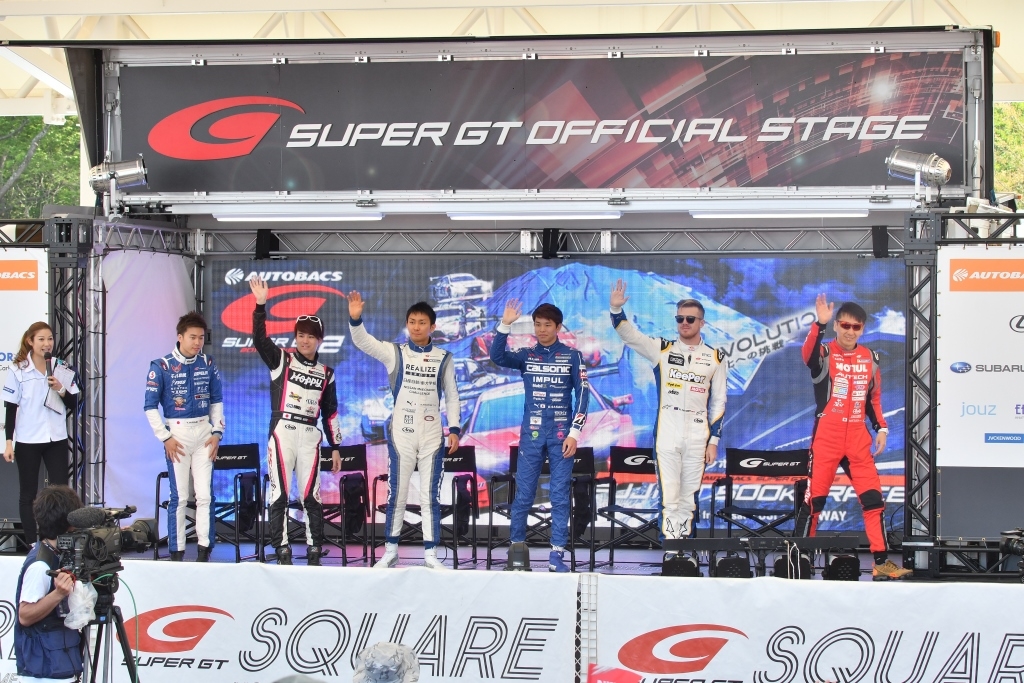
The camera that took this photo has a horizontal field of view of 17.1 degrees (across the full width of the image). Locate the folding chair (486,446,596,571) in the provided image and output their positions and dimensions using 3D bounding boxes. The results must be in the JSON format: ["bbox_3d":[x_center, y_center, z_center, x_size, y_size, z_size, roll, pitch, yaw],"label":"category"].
[{"bbox_3d":[0.187,1.113,22.808,0.610,0.800,0.490,0,1,16],"label":"folding chair"}]

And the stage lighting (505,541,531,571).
[{"bbox_3d":[0.042,1.411,22.300,0.170,0.185,0.170,0,1,16],"label":"stage lighting"}]

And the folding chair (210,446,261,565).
[{"bbox_3d":[-2.088,1.100,23.433,0.610,0.800,0.490,0,1,13],"label":"folding chair"}]

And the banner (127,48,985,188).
[{"bbox_3d":[0.132,-1.528,24.059,6.102,0.916,0.080,0,0,14],"label":"banner"}]

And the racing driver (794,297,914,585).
[{"bbox_3d":[2.202,0.617,21.950,0.724,1.839,0.500,0,0,7],"label":"racing driver"}]

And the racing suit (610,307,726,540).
[{"bbox_3d":[1.029,0.572,22.450,0.740,1.592,0.400,0,0,5],"label":"racing suit"}]

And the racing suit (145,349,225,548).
[{"bbox_3d":[-2.216,0.731,23.100,0.520,1.390,0.360,0,1,-10],"label":"racing suit"}]

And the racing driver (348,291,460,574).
[{"bbox_3d":[-0.730,0.602,22.950,0.743,1.862,0.460,0,0,3],"label":"racing driver"}]

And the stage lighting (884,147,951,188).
[{"bbox_3d":[2.644,-1.125,22.200,0.390,0.230,0.230,10,3,16],"label":"stage lighting"}]

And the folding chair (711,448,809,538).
[{"bbox_3d":[1.640,1.121,22.409,0.610,0.800,0.490,0,1,18],"label":"folding chair"}]

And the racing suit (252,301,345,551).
[{"bbox_3d":[-1.436,0.569,22.850,0.580,1.630,0.400,0,1,-3],"label":"racing suit"}]

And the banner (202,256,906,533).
[{"bbox_3d":[0.277,0.376,25.013,5.271,1.955,0.100,0,0,14],"label":"banner"}]

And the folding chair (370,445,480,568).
[{"bbox_3d":[-0.582,1.118,23.108,0.600,0.800,0.530,0,0,15],"label":"folding chair"}]

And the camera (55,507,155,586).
[{"bbox_3d":[-2.096,1.041,17.600,0.530,0.350,0.200,-7,6,-42],"label":"camera"}]

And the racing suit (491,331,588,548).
[{"bbox_3d":[0.182,0.637,22.650,0.656,1.500,0.400,0,0,5],"label":"racing suit"}]

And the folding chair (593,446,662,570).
[{"bbox_3d":[0.866,1.116,22.622,0.610,0.800,0.490,0,1,17],"label":"folding chair"}]

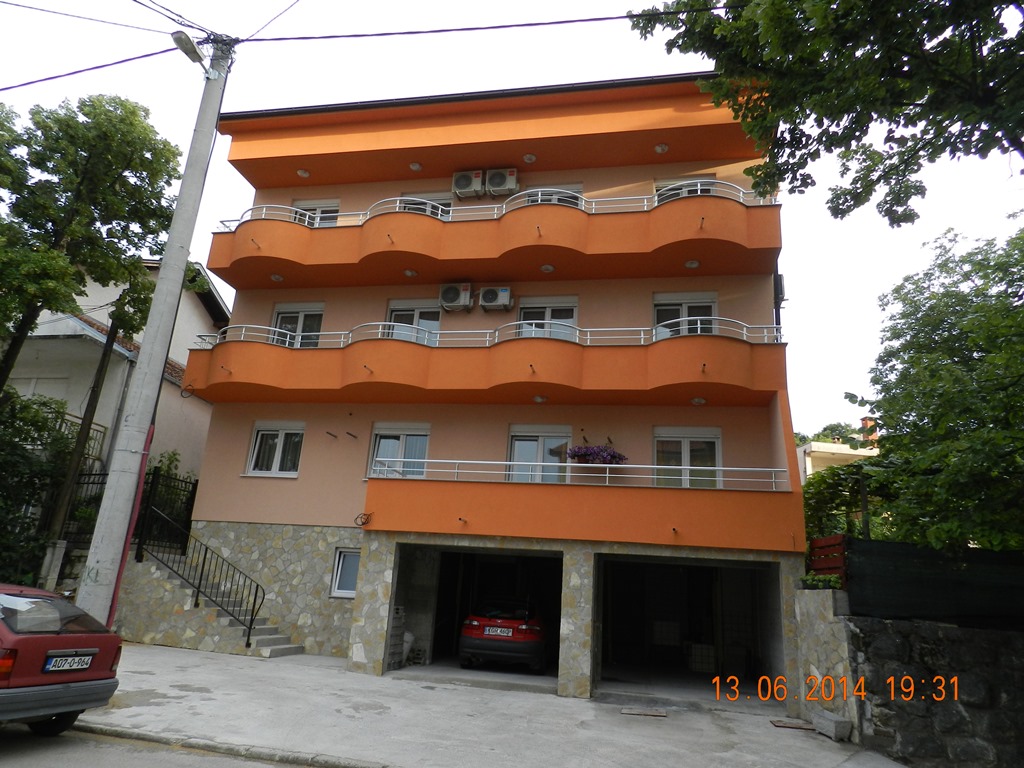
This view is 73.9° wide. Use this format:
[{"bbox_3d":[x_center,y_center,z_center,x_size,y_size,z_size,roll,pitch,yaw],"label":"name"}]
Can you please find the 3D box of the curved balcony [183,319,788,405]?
[{"bbox_3d":[-1.035,-0.379,14.363,12.830,1.360,1.810,0,-18,12],"label":"curved balcony"}]

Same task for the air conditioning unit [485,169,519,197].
[{"bbox_3d":[-0.210,-4.843,16.336,0.760,0.560,0.290,0,-18,12],"label":"air conditioning unit"}]

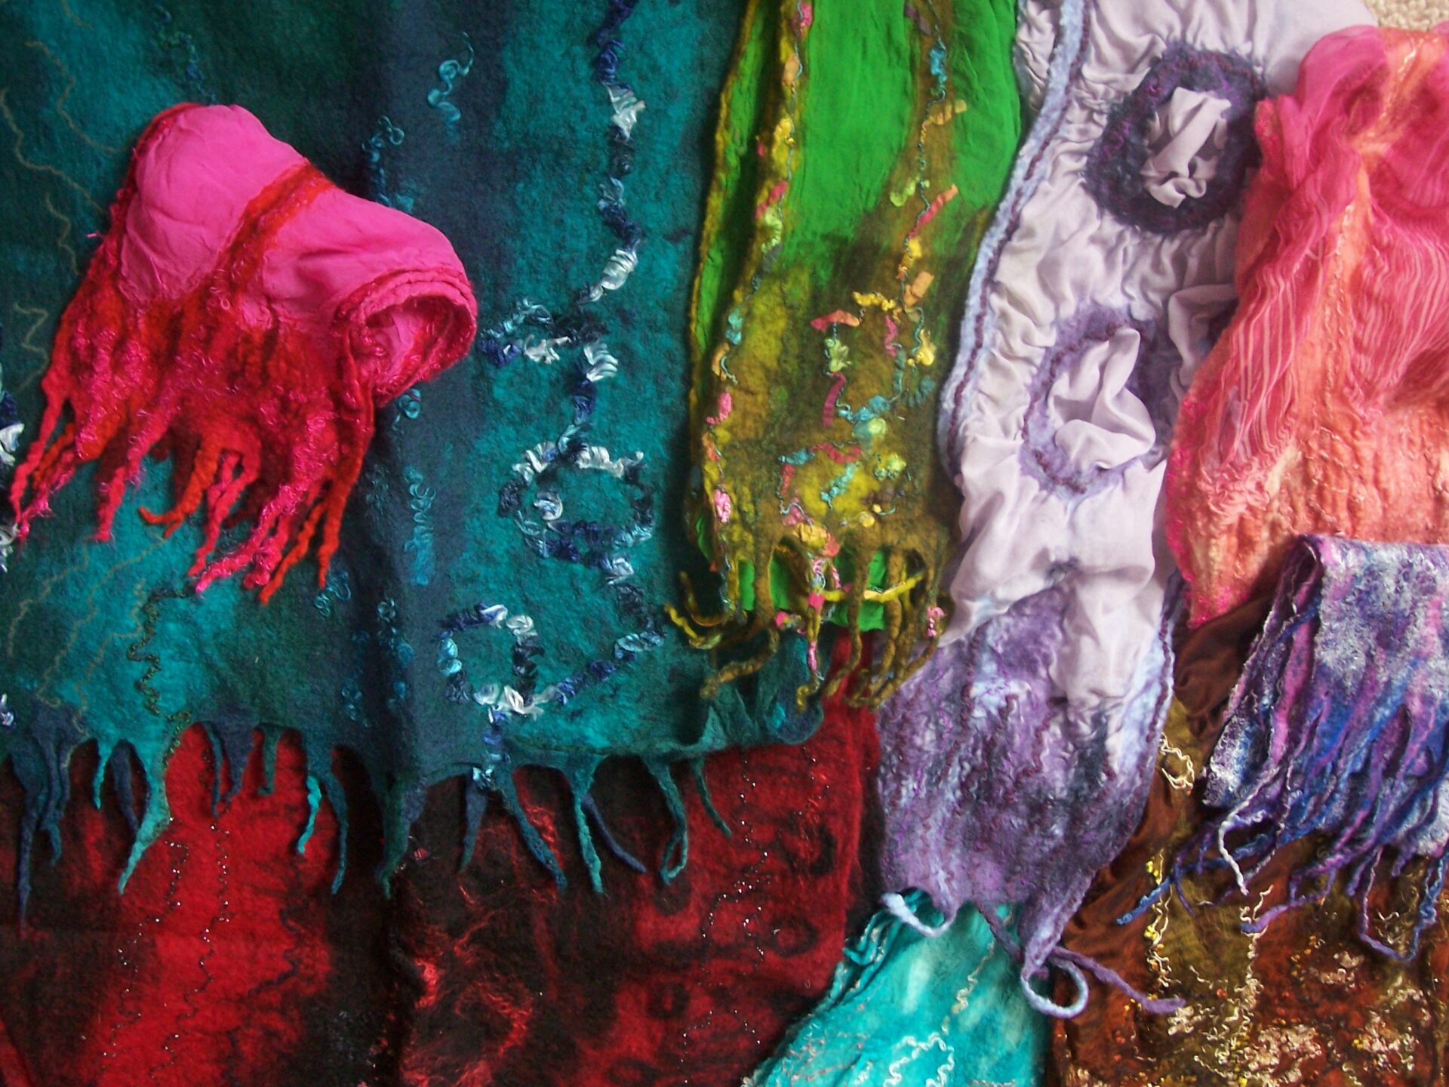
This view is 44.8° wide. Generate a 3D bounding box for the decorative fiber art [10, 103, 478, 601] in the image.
[{"bbox_3d":[-0.358,-0.138,1.315,0.265,0.090,0.335,22,76,6],"label":"decorative fiber art"}]

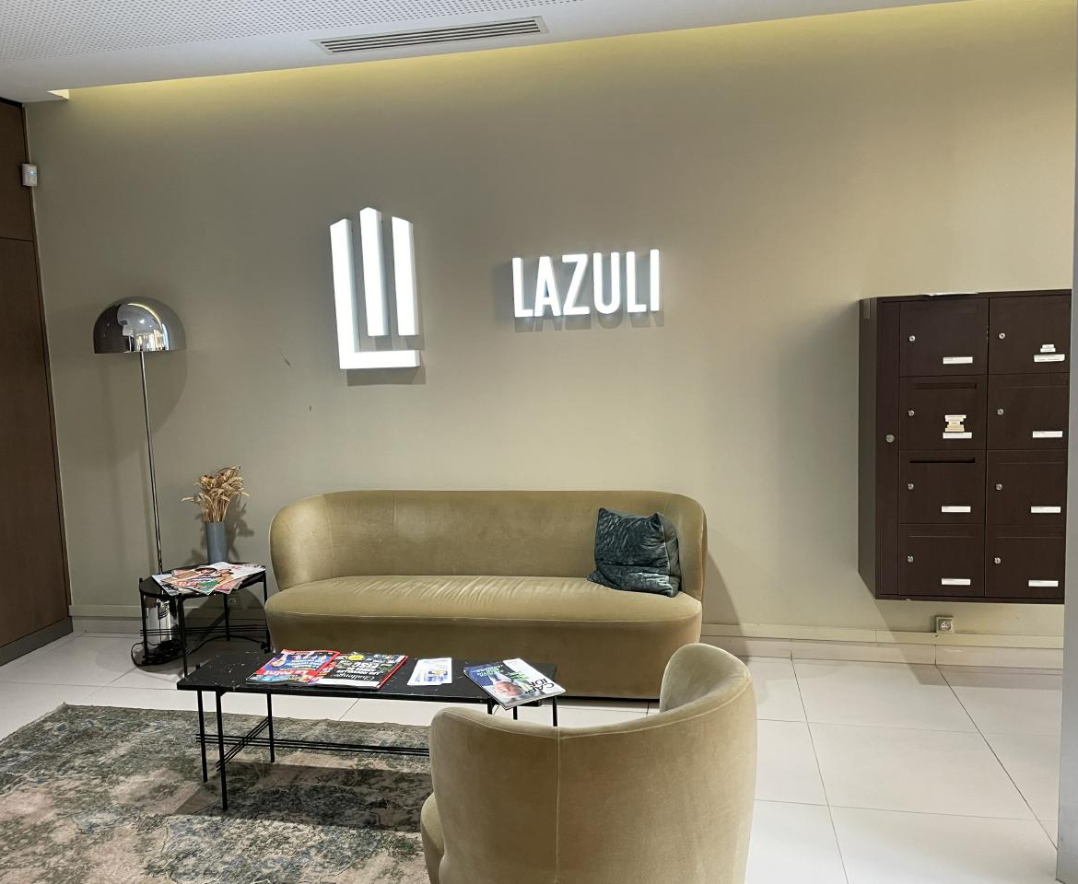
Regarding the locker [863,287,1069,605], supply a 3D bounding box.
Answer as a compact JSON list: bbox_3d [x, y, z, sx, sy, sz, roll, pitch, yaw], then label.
[{"bbox_3d":[1.713,0.011,3.572,0.740,1.190,0.400,-1,6,12],"label":"locker"}]

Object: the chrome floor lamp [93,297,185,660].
[{"bbox_3d":[-1.866,0.171,4.283,0.410,1.730,0.410,-1,6,12],"label":"chrome floor lamp"}]

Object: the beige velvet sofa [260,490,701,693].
[{"bbox_3d":[-0.239,0.641,3.904,1.930,0.770,0.650,-1,6,12],"label":"beige velvet sofa"}]

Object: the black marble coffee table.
[{"bbox_3d":[-0.545,0.935,2.843,1.220,0.405,0.370,-1,6,12],"label":"black marble coffee table"}]

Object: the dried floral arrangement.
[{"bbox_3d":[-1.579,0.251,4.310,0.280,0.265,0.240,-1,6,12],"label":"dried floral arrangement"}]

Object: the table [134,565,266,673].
[{"bbox_3d":[-1.588,0.831,4.210,0.555,0.415,0.555,-1,6,12],"label":"table"}]

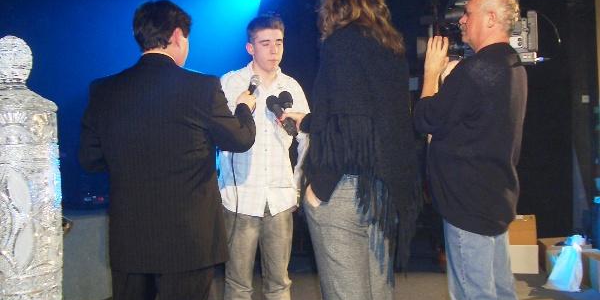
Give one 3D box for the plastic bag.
[{"bbox_3d":[1.895,0.810,4.340,0.270,0.380,0.180,-2,0,18],"label":"plastic bag"}]

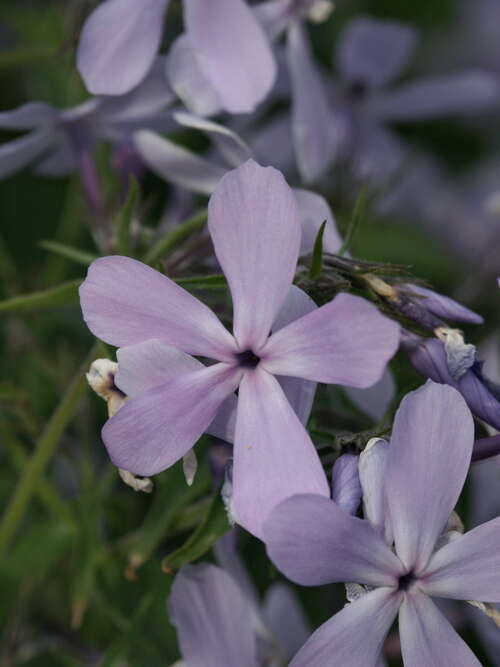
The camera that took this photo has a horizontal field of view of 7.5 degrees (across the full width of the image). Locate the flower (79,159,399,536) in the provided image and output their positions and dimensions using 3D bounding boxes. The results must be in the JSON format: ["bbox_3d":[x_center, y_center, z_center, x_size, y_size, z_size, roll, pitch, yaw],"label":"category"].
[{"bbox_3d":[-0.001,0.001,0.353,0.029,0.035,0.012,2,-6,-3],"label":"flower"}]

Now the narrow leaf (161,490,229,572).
[{"bbox_3d":[-0.005,0.018,0.364,0.003,0.011,0.003,38,-6,16],"label":"narrow leaf"}]

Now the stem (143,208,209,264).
[{"bbox_3d":[-0.007,-0.010,0.377,0.009,0.001,0.001,-41,0,0],"label":"stem"}]

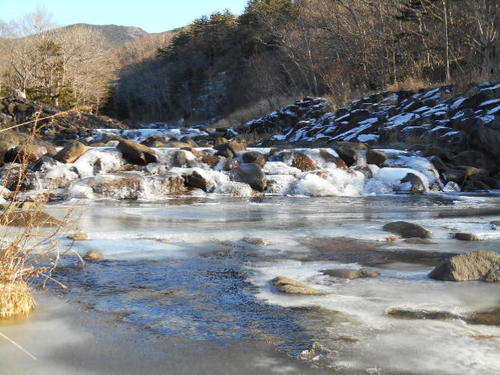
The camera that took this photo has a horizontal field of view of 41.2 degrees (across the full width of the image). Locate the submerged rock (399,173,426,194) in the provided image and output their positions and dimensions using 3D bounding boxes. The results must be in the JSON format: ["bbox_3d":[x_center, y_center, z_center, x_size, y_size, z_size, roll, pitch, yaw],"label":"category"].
[{"bbox_3d":[4.233,-0.104,17.200,0.673,0.558,0.580,0,4,0],"label":"submerged rock"}]

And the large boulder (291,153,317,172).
[{"bbox_3d":[1.449,-0.691,18.000,0.704,0.558,0.550,0,4,0],"label":"large boulder"}]

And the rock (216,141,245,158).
[{"bbox_3d":[-0.549,-1.070,18.700,0.901,0.496,0.650,0,4,0],"label":"rock"}]

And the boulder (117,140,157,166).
[{"bbox_3d":[-3.133,-0.961,18.500,1.169,0.737,0.800,0,4,0],"label":"boulder"}]

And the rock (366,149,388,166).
[{"bbox_3d":[3.555,-0.840,18.600,0.644,0.494,0.550,0,4,0],"label":"rock"}]

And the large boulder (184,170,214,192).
[{"bbox_3d":[-1.333,-0.155,17.200,0.725,0.558,0.580,0,4,0],"label":"large boulder"}]

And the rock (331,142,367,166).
[{"bbox_3d":[2.786,-0.924,18.600,0.952,0.658,0.750,0,4,0],"label":"rock"}]

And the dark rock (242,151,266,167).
[{"bbox_3d":[0.123,-0.781,18.200,0.657,0.456,0.550,0,4,0],"label":"dark rock"}]

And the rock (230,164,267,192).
[{"bbox_3d":[-0.039,-0.249,17.400,0.943,0.796,0.750,0,4,0],"label":"rock"}]

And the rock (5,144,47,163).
[{"bbox_3d":[-6.190,-0.900,18.400,1.219,0.570,0.850,0,4,0],"label":"rock"}]

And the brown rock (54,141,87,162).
[{"bbox_3d":[-4.984,-0.988,18.500,0.919,0.628,0.700,0,4,0],"label":"brown rock"}]

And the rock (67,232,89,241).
[{"bbox_3d":[-2.511,0.719,9.700,0.307,0.122,0.220,0,4,0],"label":"rock"}]

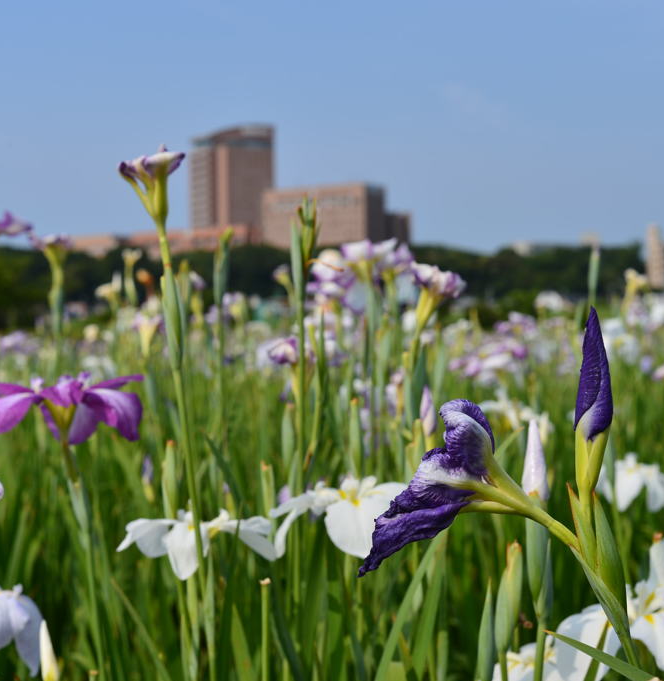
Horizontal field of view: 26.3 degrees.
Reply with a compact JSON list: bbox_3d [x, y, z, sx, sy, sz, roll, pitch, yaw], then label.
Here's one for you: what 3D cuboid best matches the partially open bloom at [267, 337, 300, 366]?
[{"bbox_3d":[-0.067,0.015,1.950,0.046,0.040,0.045,0,1,0],"label":"partially open bloom"}]

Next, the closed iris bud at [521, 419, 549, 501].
[{"bbox_3d":[0.171,0.101,1.200,0.024,0.067,0.024,0,1,0],"label":"closed iris bud"}]

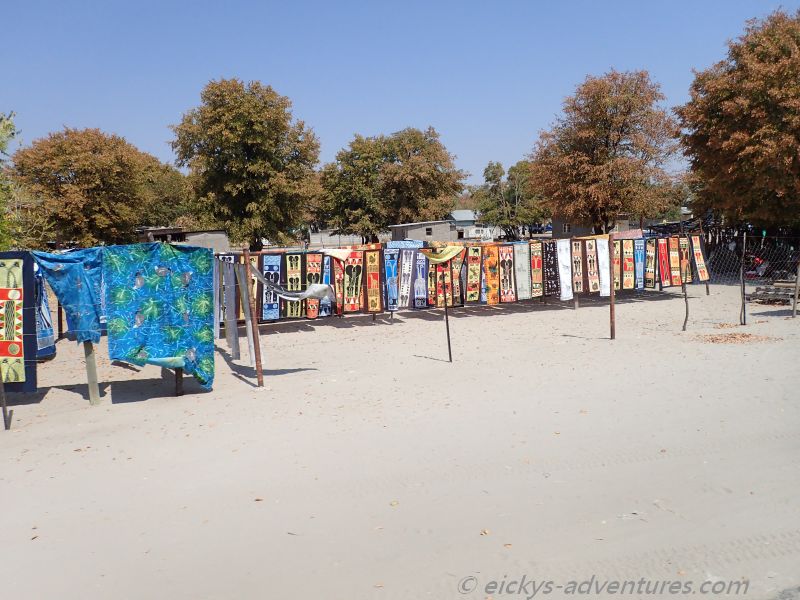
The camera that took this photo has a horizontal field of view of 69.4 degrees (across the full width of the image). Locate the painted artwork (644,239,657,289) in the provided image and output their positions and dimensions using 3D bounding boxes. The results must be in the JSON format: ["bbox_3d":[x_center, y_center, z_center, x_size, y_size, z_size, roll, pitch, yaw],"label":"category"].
[{"bbox_3d":[7.224,-1.053,16.662,0.435,1.444,0.050,-5,7,-19],"label":"painted artwork"}]

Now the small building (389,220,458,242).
[{"bbox_3d":[1.897,-5.368,48.142,5.300,2.400,4.000,-2,8,-8],"label":"small building"}]

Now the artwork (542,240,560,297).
[{"bbox_3d":[4.076,-0.847,15.545,0.530,1.508,0.050,-5,7,-19],"label":"artwork"}]

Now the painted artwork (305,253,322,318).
[{"bbox_3d":[-1.961,-0.329,13.100,0.380,1.496,0.050,-5,7,-21],"label":"painted artwork"}]

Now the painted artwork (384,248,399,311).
[{"bbox_3d":[-0.206,-0.498,14.034,0.410,1.508,0.050,-5,7,-19],"label":"painted artwork"}]

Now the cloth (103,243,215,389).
[{"bbox_3d":[-3.103,0.199,7.423,1.310,1.840,0.180,-4,8,-18],"label":"cloth"}]

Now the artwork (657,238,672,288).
[{"bbox_3d":[7.426,-1.025,16.223,0.470,1.380,0.100,-13,11,-20],"label":"artwork"}]

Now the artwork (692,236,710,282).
[{"bbox_3d":[8.987,-1.241,17.279,0.420,1.420,0.050,-15,11,-18],"label":"artwork"}]

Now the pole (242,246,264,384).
[{"bbox_3d":[-2.013,0.265,7.959,0.068,1.908,0.068,-7,7,-22],"label":"pole"}]

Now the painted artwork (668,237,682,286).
[{"bbox_3d":[8.010,-1.119,16.800,0.420,1.454,0.050,-5,7,-21],"label":"painted artwork"}]

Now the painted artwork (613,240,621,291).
[{"bbox_3d":[6.077,-0.971,16.256,0.379,1.409,0.050,-5,7,-19],"label":"painted artwork"}]

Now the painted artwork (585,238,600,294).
[{"bbox_3d":[5.247,-0.940,15.750,0.420,1.472,0.050,-5,7,-21],"label":"painted artwork"}]

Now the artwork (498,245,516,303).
[{"bbox_3d":[2.810,-0.693,15.104,0.530,1.519,0.050,-5,7,-19],"label":"artwork"}]

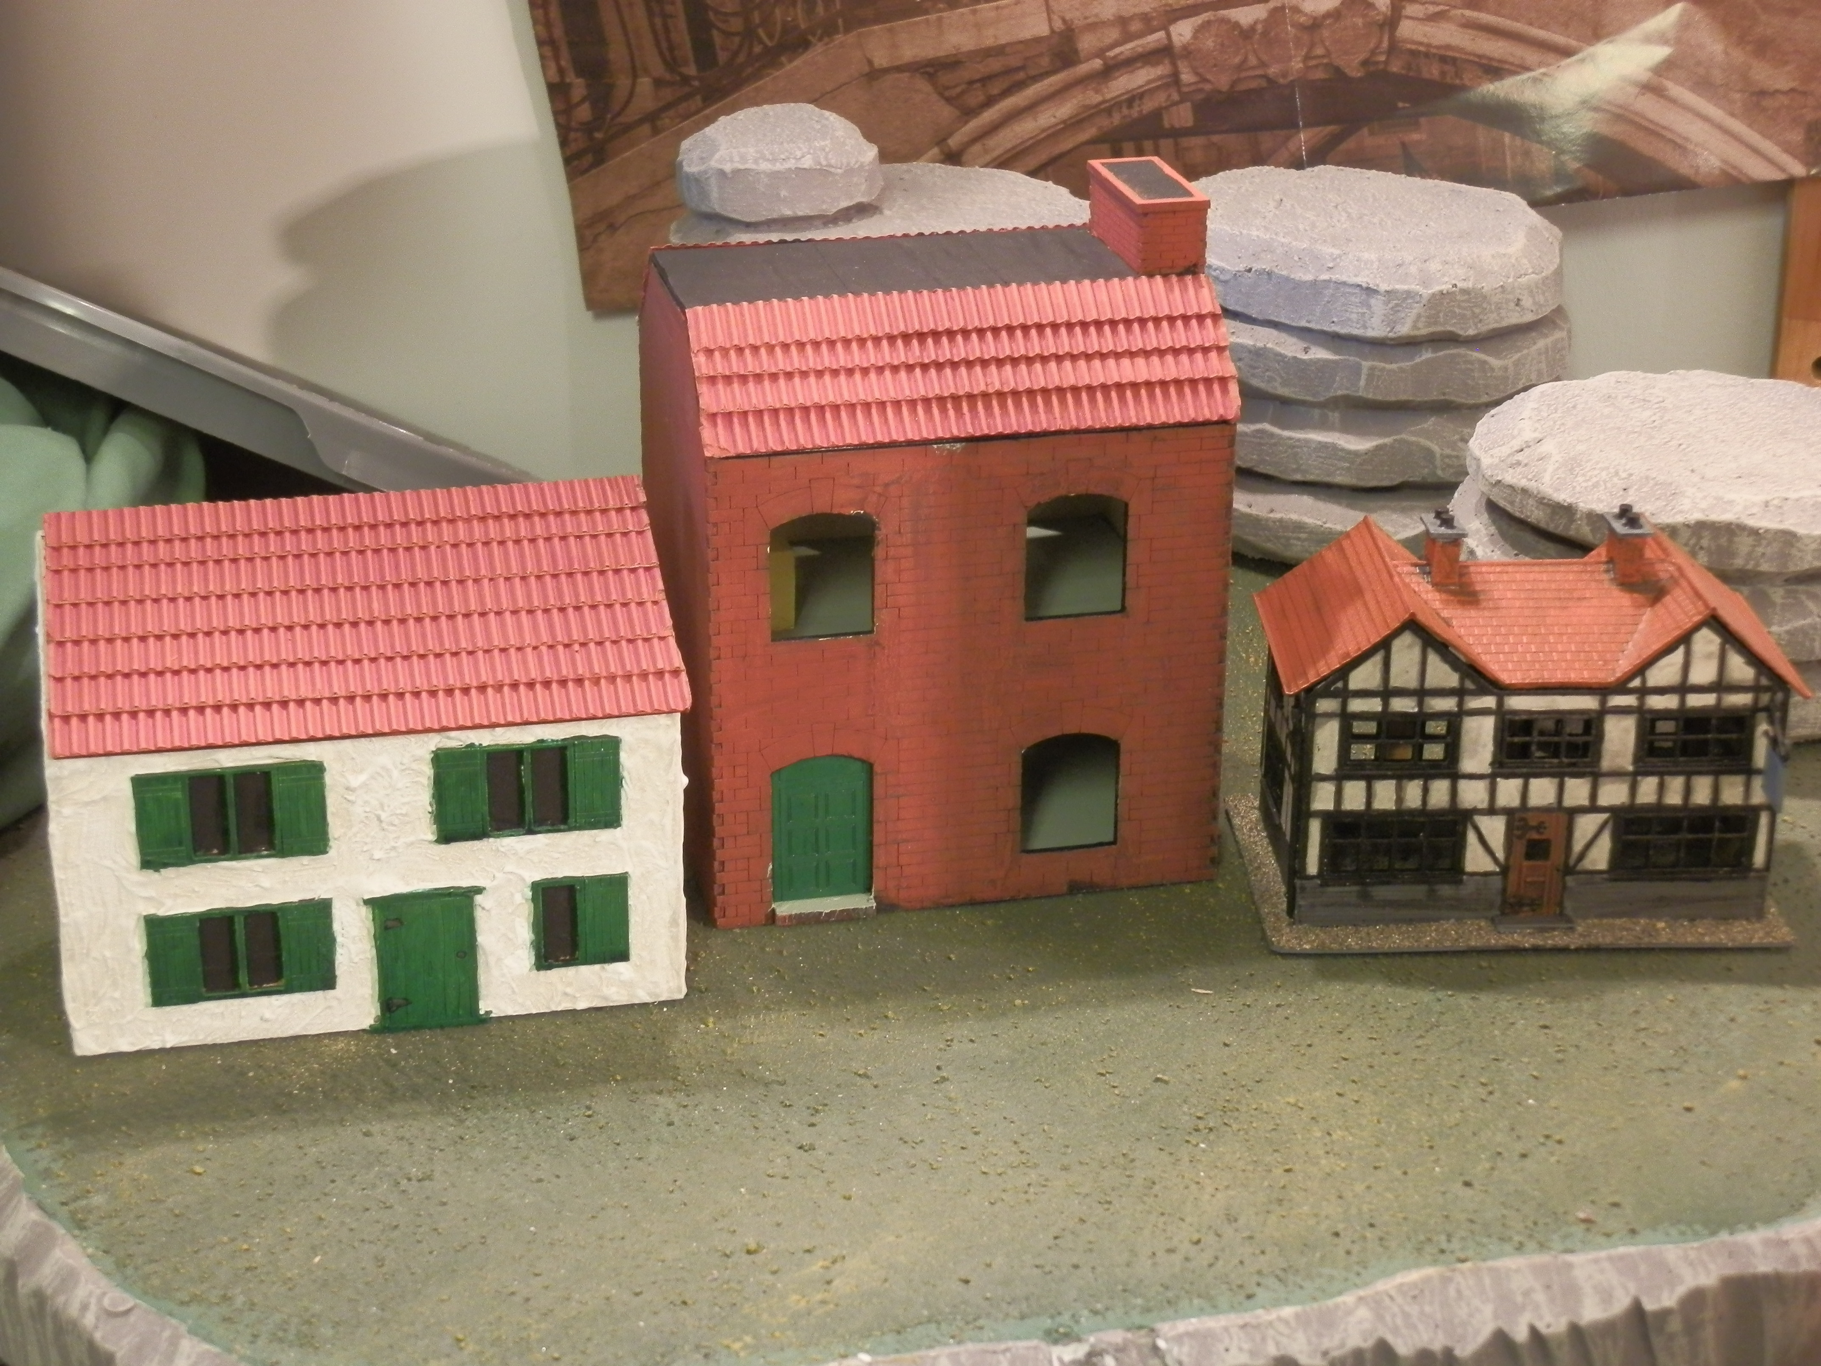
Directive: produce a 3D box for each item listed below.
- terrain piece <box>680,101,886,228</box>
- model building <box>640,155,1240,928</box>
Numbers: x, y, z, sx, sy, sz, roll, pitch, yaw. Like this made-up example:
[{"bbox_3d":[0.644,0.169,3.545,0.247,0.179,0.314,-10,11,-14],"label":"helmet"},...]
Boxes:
[{"bbox_3d":[-0.041,-0.165,1.013,0.065,0.026,0.054,-2,22,-5],"label":"terrain piece"},{"bbox_3d":[0.004,-0.042,0.809,0.129,0.164,0.115,-5,23,-12],"label":"model building"}]

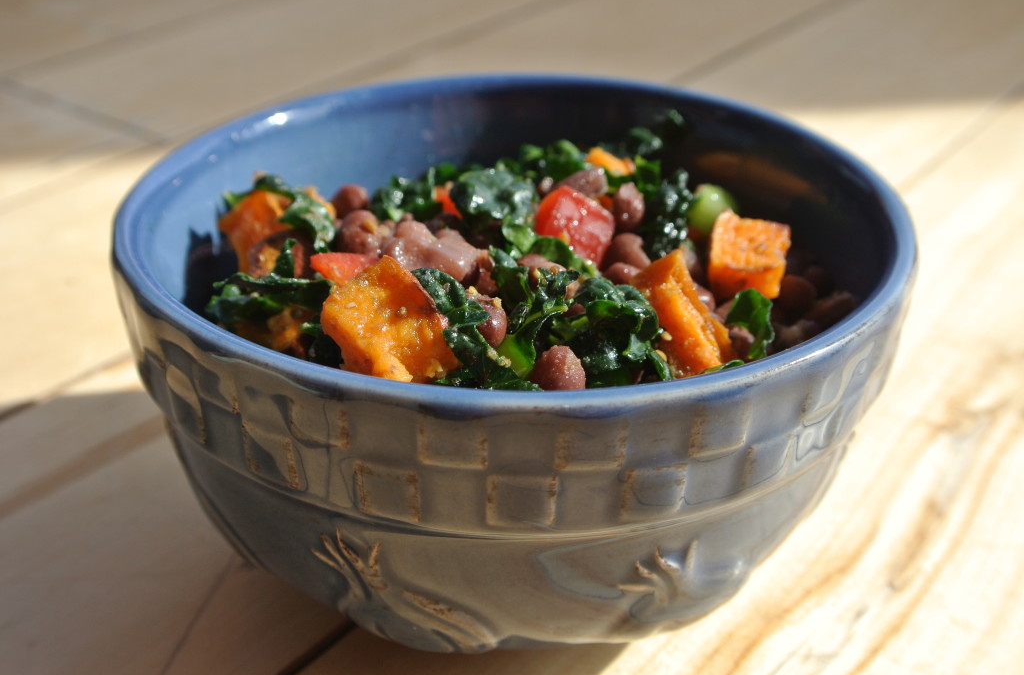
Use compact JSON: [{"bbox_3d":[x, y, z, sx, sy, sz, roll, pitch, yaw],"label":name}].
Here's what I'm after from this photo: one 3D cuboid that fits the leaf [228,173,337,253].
[{"bbox_3d":[-0.051,-0.028,0.278,0.024,0.013,0.014,0,30,0],"label":"leaf"}]

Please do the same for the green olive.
[{"bbox_3d":[0.046,-0.029,0.285,0.011,0.011,0.011,0,30,0],"label":"green olive"}]

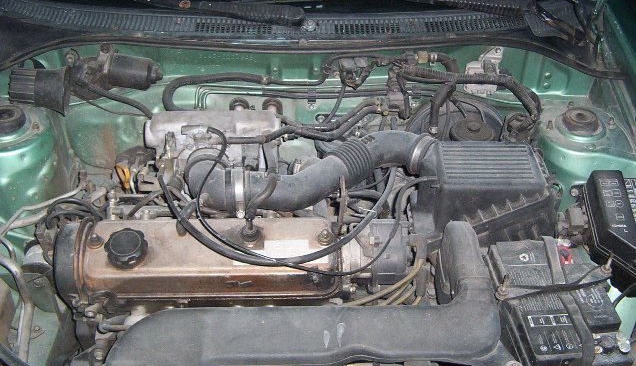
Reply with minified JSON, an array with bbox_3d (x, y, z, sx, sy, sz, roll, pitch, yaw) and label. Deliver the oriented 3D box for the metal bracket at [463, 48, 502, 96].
[{"bbox_3d":[0.305,-0.207,1.335,0.071,0.090,0.035,0,38,0],"label":"metal bracket"}]

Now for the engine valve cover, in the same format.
[{"bbox_3d":[-0.174,0.113,1.066,0.405,0.085,0.155,0,42,0],"label":"engine valve cover"}]

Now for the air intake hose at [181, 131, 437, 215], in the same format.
[{"bbox_3d":[-0.010,-0.005,1.185,0.400,0.095,0.170,0,38,0],"label":"air intake hose"}]

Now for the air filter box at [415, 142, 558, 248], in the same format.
[{"bbox_3d":[0.266,0.048,1.205,0.215,0.195,0.170,0,38,0],"label":"air filter box"}]

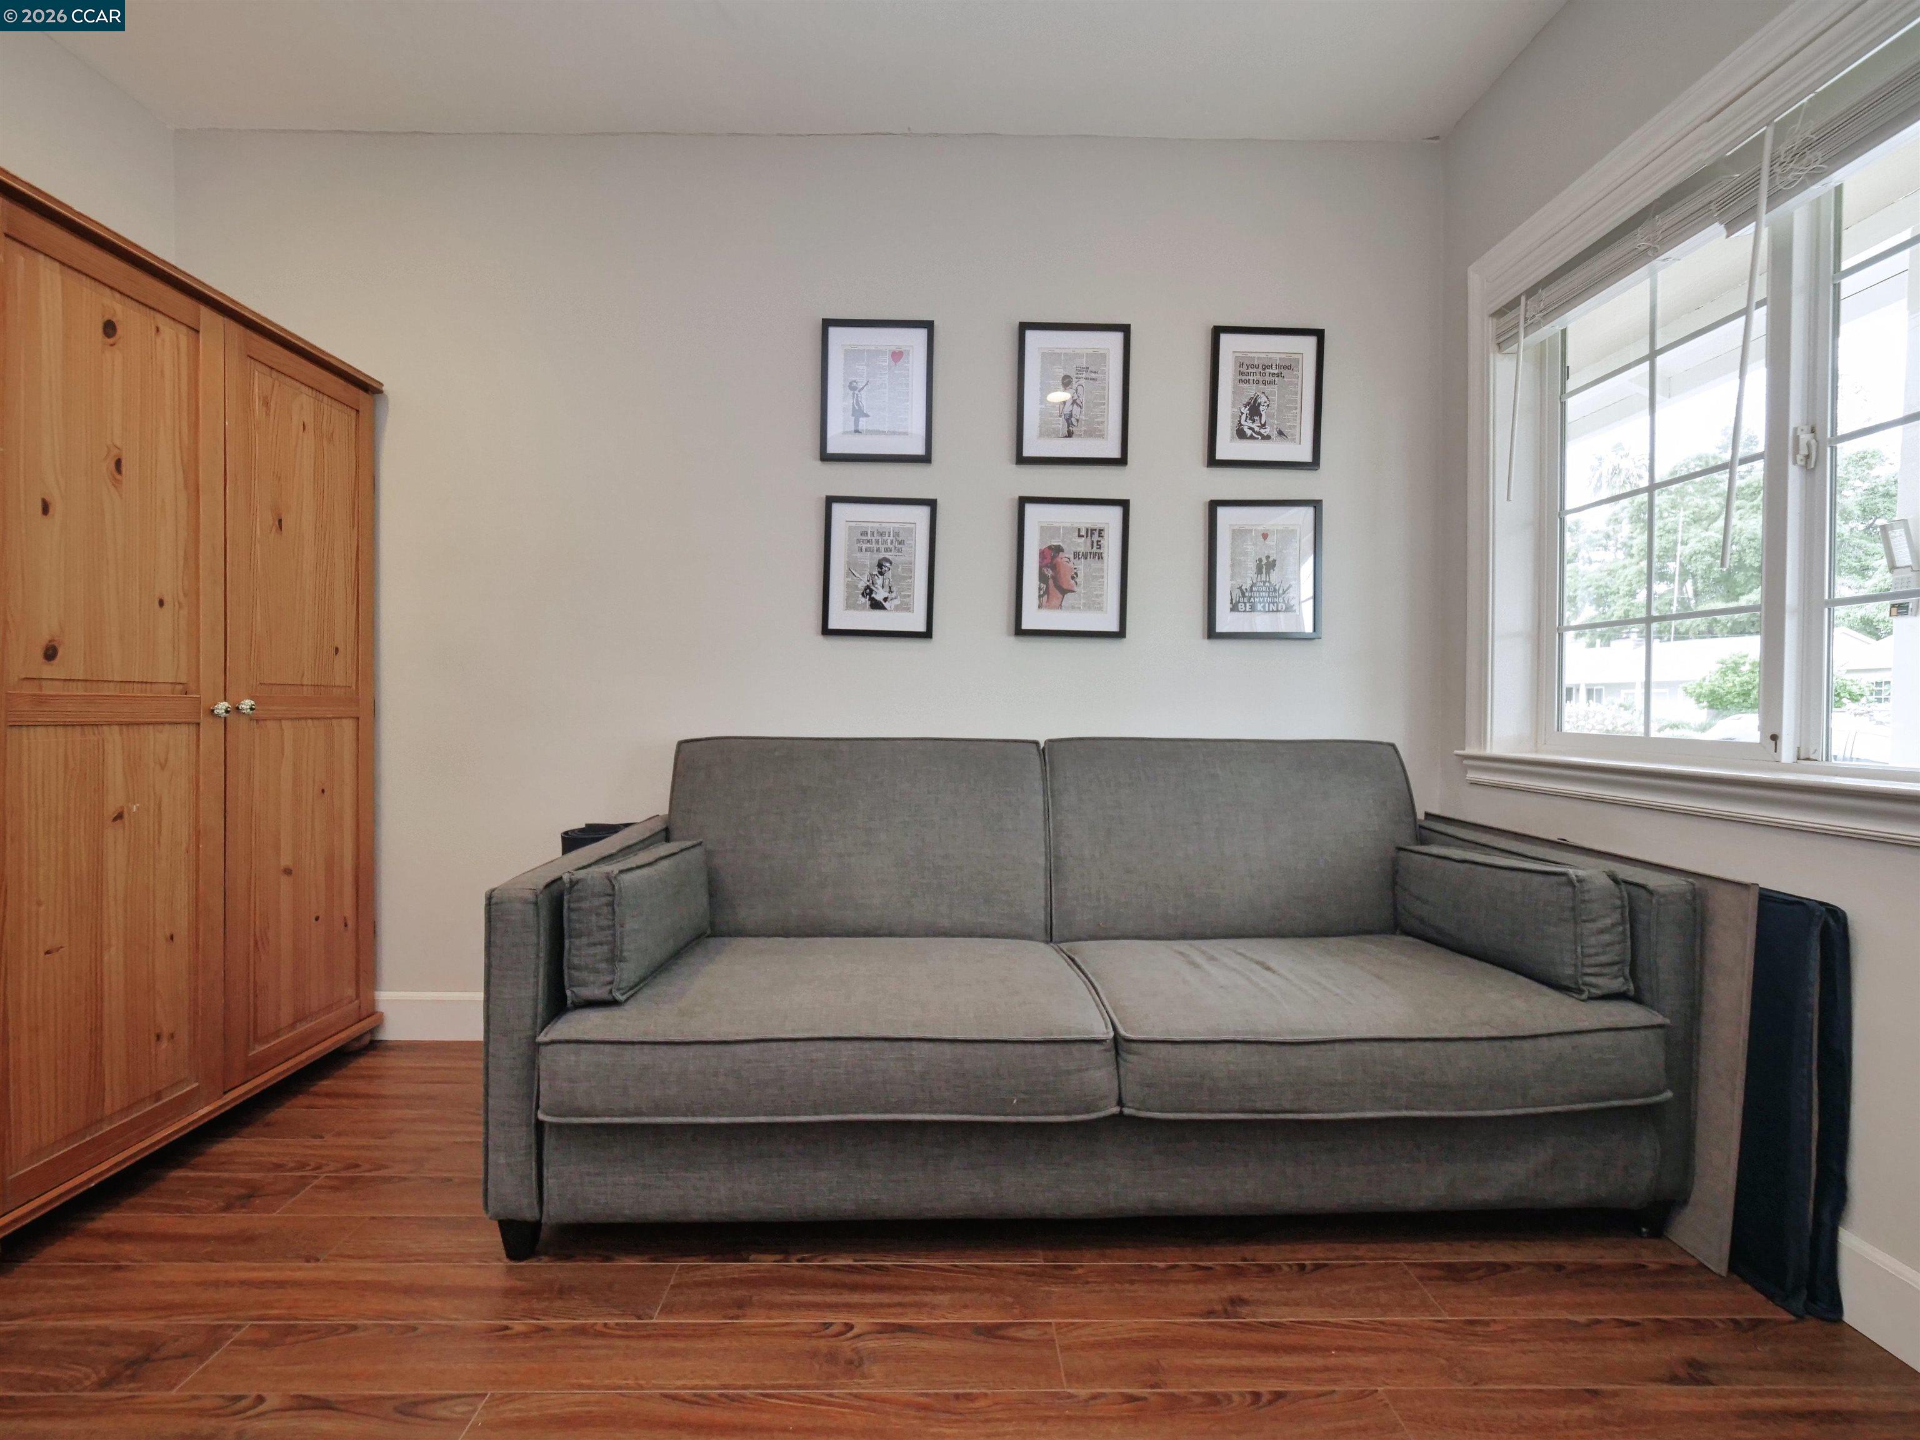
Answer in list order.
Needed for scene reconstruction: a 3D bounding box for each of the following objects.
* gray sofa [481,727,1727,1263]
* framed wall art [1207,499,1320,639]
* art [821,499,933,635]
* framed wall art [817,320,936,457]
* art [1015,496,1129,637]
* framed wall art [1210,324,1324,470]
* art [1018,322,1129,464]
[{"bbox_3d":[0.228,0.457,1.655,1.975,0.830,0.810,0,1,-1],"label":"gray sofa"},{"bbox_3d":[0.822,-0.403,2.095,0.298,0.375,0.022,0,1,-1],"label":"framed wall art"},{"bbox_3d":[-0.213,-0.406,2.083,0.298,0.375,0.022,2,1,-1],"label":"art"},{"bbox_3d":[-0.219,-0.874,2.075,0.298,0.375,0.022,1,1,-1],"label":"framed wall art"},{"bbox_3d":[0.303,-0.406,2.089,0.298,0.375,0.022,2,1,-1],"label":"art"},{"bbox_3d":[0.819,-0.860,2.088,0.298,0.375,0.022,2,1,-1],"label":"framed wall art"},{"bbox_3d":[0.304,-0.867,2.082,0.298,0.375,0.022,1,1,-1],"label":"art"}]

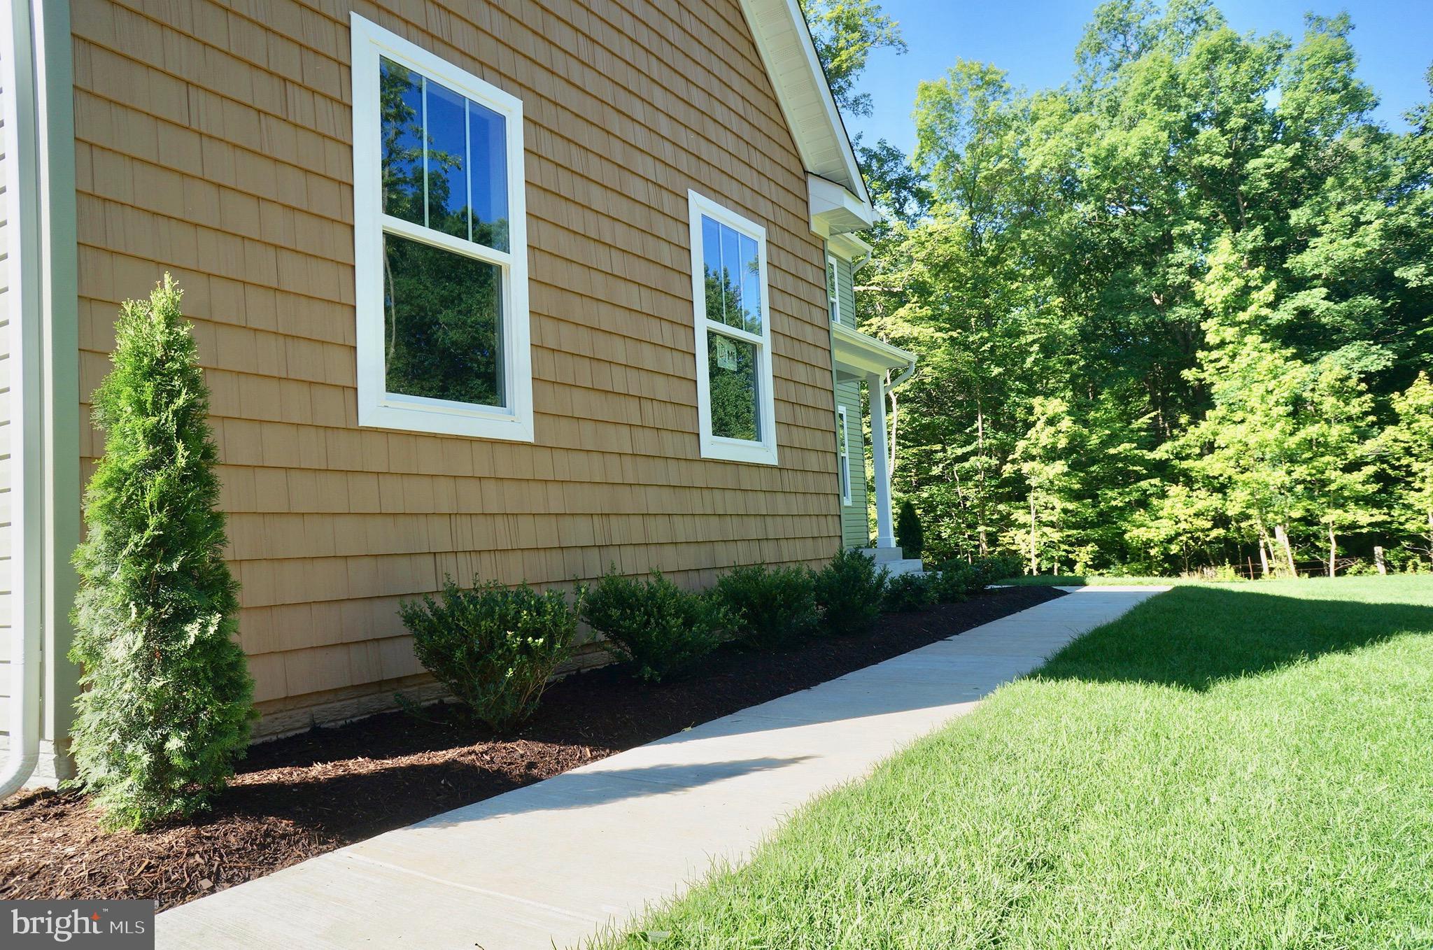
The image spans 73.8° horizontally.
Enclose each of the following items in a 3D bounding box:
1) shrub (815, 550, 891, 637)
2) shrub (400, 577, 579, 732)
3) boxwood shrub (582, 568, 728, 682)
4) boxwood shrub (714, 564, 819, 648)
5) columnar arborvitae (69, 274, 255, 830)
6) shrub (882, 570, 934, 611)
[{"bbox_3d":[0.924,0.799,6.610,0.540,0.558,0.540,-3,-4,0],"label":"shrub"},{"bbox_3d":[-0.877,0.679,3.680,0.640,0.553,0.660,-3,-4,0],"label":"shrub"},{"bbox_3d":[-0.305,0.740,4.761,0.690,0.530,0.710,-3,-4,0],"label":"boxwood shrub"},{"bbox_3d":[0.309,0.804,5.842,0.640,0.497,0.655,-3,-4,0],"label":"boxwood shrub"},{"bbox_3d":[-1.506,0.178,2.588,0.460,1.457,0.470,-5,-5,32],"label":"columnar arborvitae"},{"bbox_3d":[1.574,0.968,7.839,0.430,0.315,0.440,-5,-5,32],"label":"shrub"}]

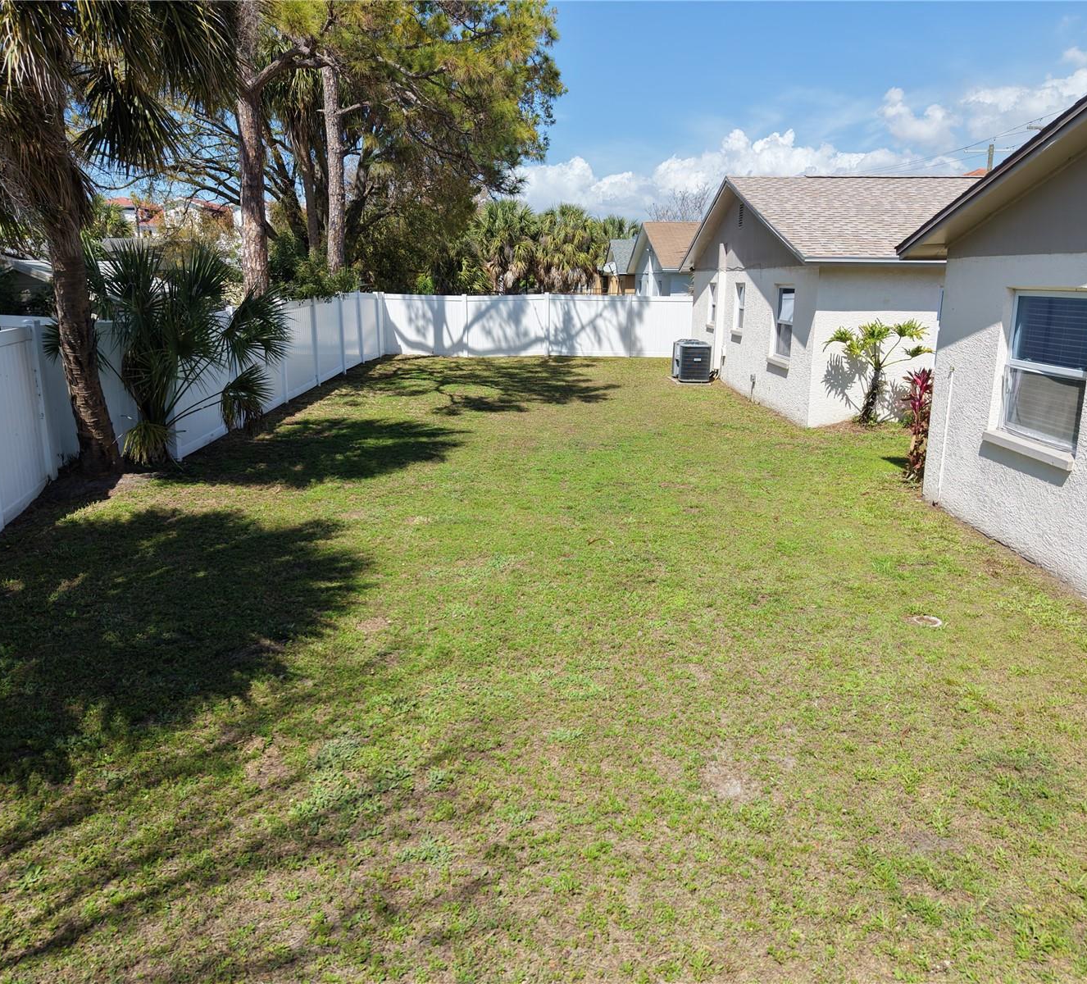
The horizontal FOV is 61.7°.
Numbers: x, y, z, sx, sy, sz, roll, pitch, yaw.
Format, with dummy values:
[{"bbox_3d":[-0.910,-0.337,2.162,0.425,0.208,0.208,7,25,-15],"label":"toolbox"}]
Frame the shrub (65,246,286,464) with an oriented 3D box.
[{"bbox_3d":[-4.580,-1.716,11.309,2.650,2.780,2.450,0,13,0],"label":"shrub"}]

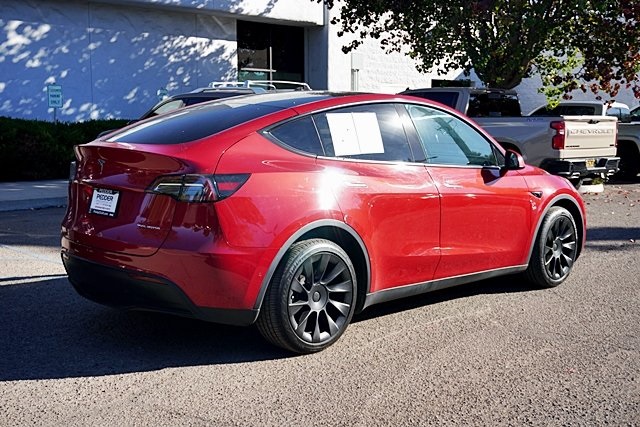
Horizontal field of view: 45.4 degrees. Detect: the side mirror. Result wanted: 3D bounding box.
[{"bbox_3d":[1.502,-0.414,5.901,0.160,0.160,0.210,-6,10,-44],"label":"side mirror"}]

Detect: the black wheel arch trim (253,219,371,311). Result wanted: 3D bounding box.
[{"bbox_3d":[-0.031,0.292,4.537,0.940,0.520,0.100,-6,10,-44],"label":"black wheel arch trim"}]

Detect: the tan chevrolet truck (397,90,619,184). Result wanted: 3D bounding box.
[{"bbox_3d":[2.649,-1.394,14.883,2.070,1.960,5.890,-6,9,-43],"label":"tan chevrolet truck"}]

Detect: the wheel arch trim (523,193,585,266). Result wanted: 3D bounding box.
[{"bbox_3d":[2.018,0.112,6.546,0.970,0.550,0.100,-6,10,-44],"label":"wheel arch trim"}]

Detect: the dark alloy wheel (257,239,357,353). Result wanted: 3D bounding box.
[{"bbox_3d":[-0.073,0.488,4.664,0.700,0.700,0.250,-6,10,-44],"label":"dark alloy wheel"}]

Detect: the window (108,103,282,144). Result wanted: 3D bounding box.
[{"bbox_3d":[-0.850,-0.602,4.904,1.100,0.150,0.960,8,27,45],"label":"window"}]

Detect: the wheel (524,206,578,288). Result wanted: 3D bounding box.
[{"bbox_3d":[1.991,0.282,6.677,0.700,0.700,0.250,-6,10,-44],"label":"wheel"}]

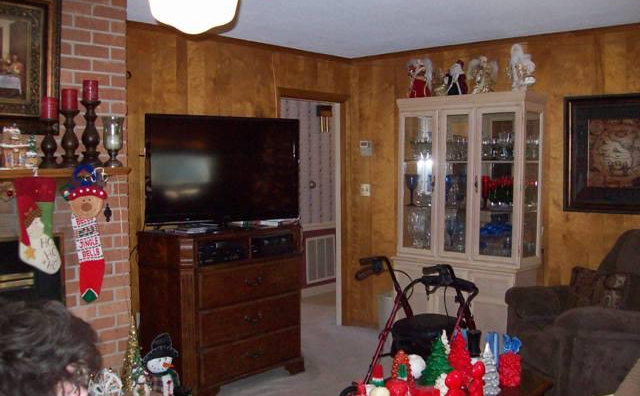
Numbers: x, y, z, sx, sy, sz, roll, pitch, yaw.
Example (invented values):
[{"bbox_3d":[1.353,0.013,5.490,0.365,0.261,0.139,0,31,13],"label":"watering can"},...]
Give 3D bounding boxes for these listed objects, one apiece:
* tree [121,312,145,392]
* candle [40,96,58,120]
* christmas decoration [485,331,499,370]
[{"bbox_3d":[-0.966,0.798,3.430,0.120,0.370,0.120,4,5,43],"label":"tree"},{"bbox_3d":[-1.250,-0.412,3.074,0.075,0.102,0.075,4,5,43],"label":"candle"},{"bbox_3d":[0.883,0.799,3.399,0.070,0.218,0.070,3,5,40],"label":"christmas decoration"}]

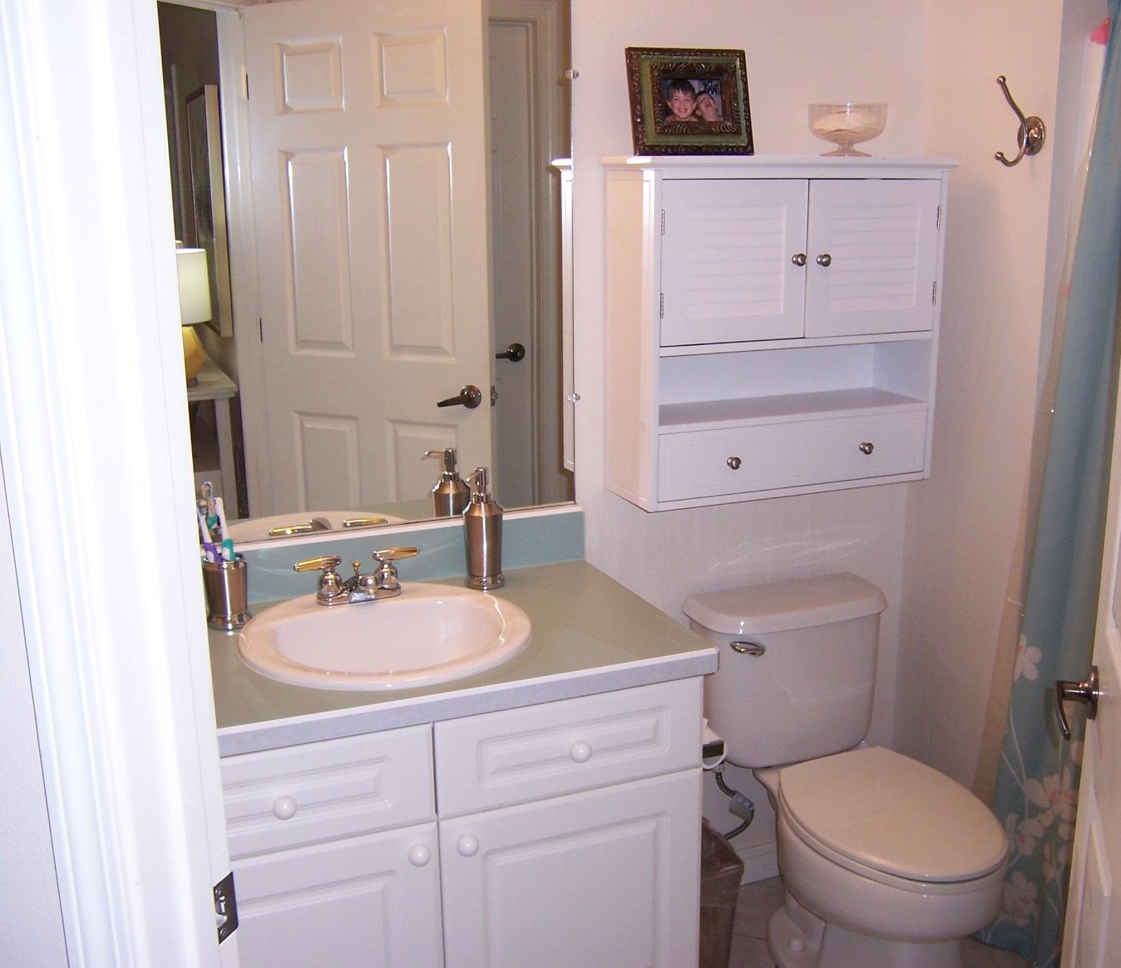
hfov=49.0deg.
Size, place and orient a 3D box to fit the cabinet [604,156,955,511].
[{"bbox_3d":[0.419,-0.306,2.382,0.659,0.634,0.215,-6,14,-21],"label":"cabinet"}]

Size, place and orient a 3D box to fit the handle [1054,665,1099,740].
[{"bbox_3d":[0.583,0.244,1.389,0.051,0.065,0.124,4,14,19],"label":"handle"}]

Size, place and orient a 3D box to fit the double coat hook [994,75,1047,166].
[{"bbox_3d":[0.822,-0.658,2.237,0.092,0.158,0.069,-6,14,-21],"label":"double coat hook"}]

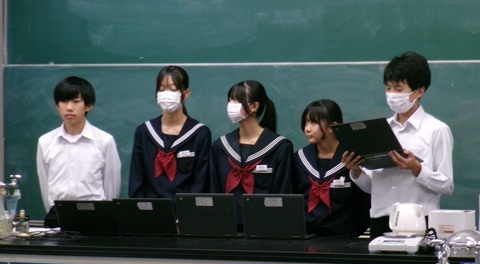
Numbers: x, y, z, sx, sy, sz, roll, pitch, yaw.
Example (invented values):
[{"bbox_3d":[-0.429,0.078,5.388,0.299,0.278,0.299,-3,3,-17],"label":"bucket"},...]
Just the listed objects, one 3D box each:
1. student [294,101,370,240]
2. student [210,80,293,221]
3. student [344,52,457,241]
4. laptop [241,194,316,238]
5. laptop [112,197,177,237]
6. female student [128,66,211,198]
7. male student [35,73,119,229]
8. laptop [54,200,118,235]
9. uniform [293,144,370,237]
[{"bbox_3d":[0.439,0.593,9.413,0.400,1.496,0.300,0,1,22],"label":"student"},{"bbox_3d":[0.058,0.545,9.614,0.410,1.587,0.300,0,1,22],"label":"student"},{"bbox_3d":[0.752,0.484,9.265,0.500,1.716,0.480,1,1,36],"label":"student"},{"bbox_3d":[0.189,0.391,9.227,0.292,0.212,0.245,0,1,17],"label":"laptop"},{"bbox_3d":[-0.423,0.402,9.426,0.292,0.182,0.310,0,1,17],"label":"laptop"},{"bbox_3d":[-0.346,0.506,9.735,0.410,1.664,0.290,0,1,13],"label":"female student"},{"bbox_3d":[-0.803,0.529,9.864,0.420,1.614,0.280,0,1,13],"label":"male student"},{"bbox_3d":[-0.712,0.408,9.519,0.292,0.172,0.325,0,1,17],"label":"laptop"},{"bbox_3d":[0.437,0.340,9.385,0.400,0.580,0.280,0,1,22],"label":"uniform"}]

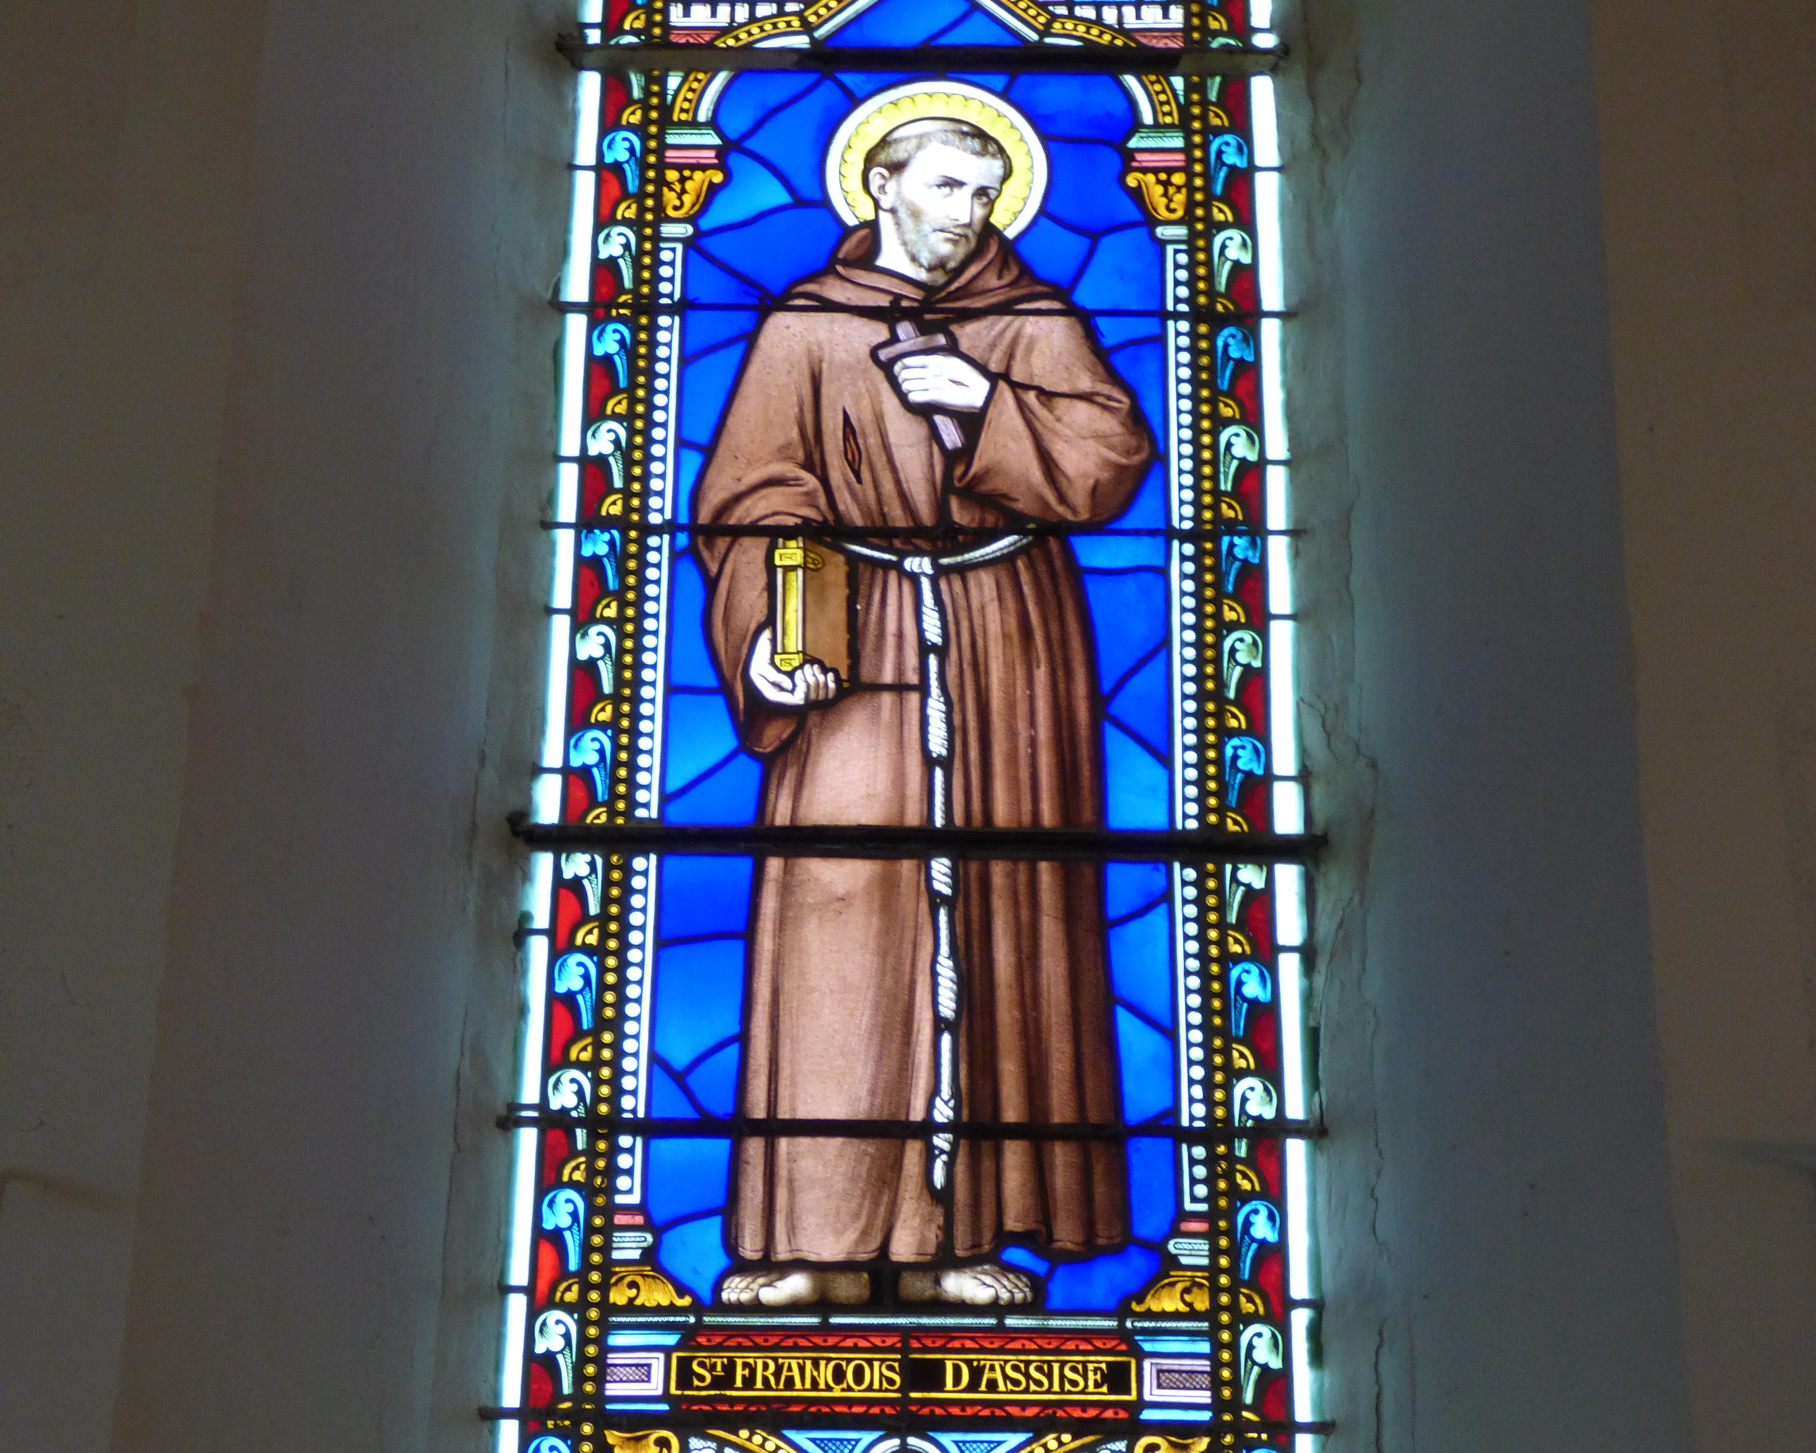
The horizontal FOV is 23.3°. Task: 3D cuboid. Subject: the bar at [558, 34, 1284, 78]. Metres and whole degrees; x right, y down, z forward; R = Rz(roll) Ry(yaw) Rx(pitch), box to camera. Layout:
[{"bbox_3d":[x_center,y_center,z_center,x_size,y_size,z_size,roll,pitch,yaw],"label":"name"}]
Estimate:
[{"bbox_3d":[0.017,-0.781,5.136,0.848,0.028,0.021,1,-29,0],"label":"bar"}]

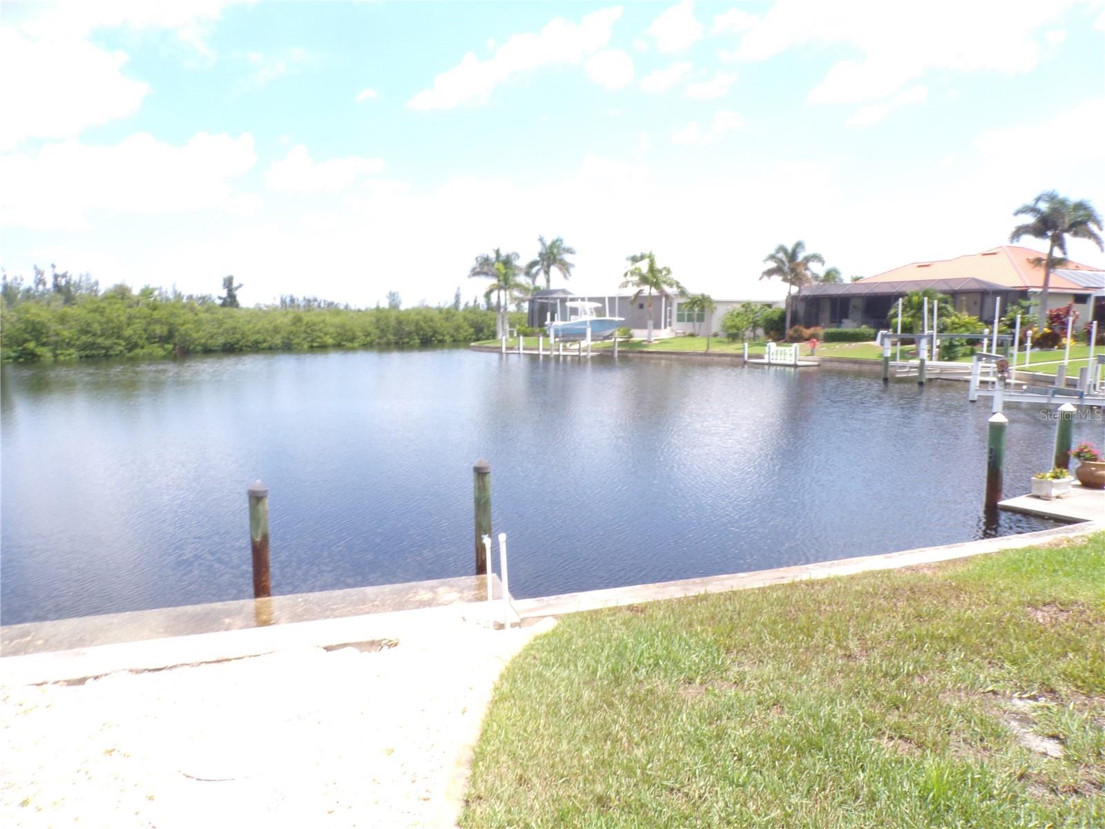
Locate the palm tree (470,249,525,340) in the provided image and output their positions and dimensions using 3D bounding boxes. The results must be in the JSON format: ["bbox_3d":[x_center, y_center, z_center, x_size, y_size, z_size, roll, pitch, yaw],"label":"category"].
[{"bbox_3d":[-4.579,-10.053,63.500,4.651,7.367,4.400,0,7,0],"label":"palm tree"}]

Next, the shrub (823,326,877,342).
[{"bbox_3d":[19.603,-5.246,50.500,3.300,1.020,1.200,6,9,40],"label":"shrub"}]

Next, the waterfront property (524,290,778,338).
[{"bbox_3d":[8.539,-8.794,64.500,18.800,4.500,11.500,3,8,24],"label":"waterfront property"}]

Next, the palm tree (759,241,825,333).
[{"bbox_3d":[15.946,-8.332,51.000,4.367,6.315,4.100,0,7,0],"label":"palm tree"}]

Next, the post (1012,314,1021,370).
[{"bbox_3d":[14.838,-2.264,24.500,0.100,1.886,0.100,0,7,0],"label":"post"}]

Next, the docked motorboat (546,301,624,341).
[{"bbox_3d":[2.387,-6.875,56.500,7.200,3.000,2.500,6,9,38],"label":"docked motorboat"}]

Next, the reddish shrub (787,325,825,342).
[{"bbox_3d":[16.691,-5.299,50.300,2.494,1.122,1.900,0,7,0],"label":"reddish shrub"}]

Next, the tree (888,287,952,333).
[{"bbox_3d":[19.873,-5.050,41.500,3.300,3.600,3.300,4,8,26],"label":"tree"}]

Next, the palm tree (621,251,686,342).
[{"bbox_3d":[7.285,-8.505,55.500,4.878,6.501,4.600,0,7,0],"label":"palm tree"}]

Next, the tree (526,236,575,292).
[{"bbox_3d":[-0.120,-12.160,71.000,4.800,9.000,4.800,0,7,0],"label":"tree"}]

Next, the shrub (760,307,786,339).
[{"bbox_3d":[15.978,-6.579,55.500,1.800,2.300,1.800,2,7,16],"label":"shrub"}]

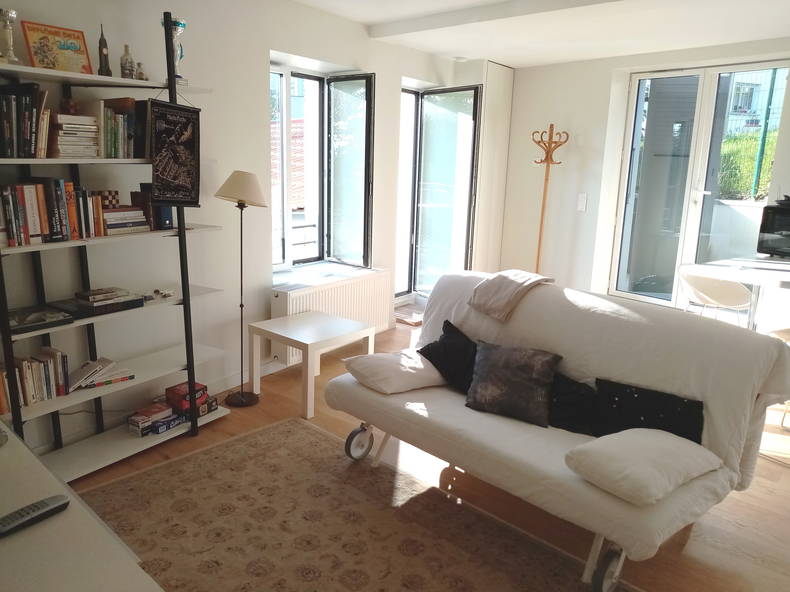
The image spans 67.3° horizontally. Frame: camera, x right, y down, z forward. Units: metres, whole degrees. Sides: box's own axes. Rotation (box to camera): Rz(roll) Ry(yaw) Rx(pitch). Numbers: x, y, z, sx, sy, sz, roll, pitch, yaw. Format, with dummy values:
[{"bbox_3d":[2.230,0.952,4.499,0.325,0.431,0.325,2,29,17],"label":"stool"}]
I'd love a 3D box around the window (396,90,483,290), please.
[{"bbox_3d":[0.278,-0.851,5.364,0.850,2.000,0.950,11,16,34],"label":"window"}]

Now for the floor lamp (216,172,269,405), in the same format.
[{"bbox_3d":[-0.920,-0.029,3.532,0.330,1.385,0.330,11,16,34],"label":"floor lamp"}]

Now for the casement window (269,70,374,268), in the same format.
[{"bbox_3d":[-0.627,-0.894,4.305,0.560,1.470,1.000,11,16,34],"label":"casement window"}]

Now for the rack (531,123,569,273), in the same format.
[{"bbox_3d":[1.434,-0.725,5.780,0.460,1.838,0.460,-9,18,-39],"label":"rack"}]

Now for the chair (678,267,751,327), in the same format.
[{"bbox_3d":[2.314,0.192,4.346,0.530,0.770,0.540,10,16,30],"label":"chair"}]

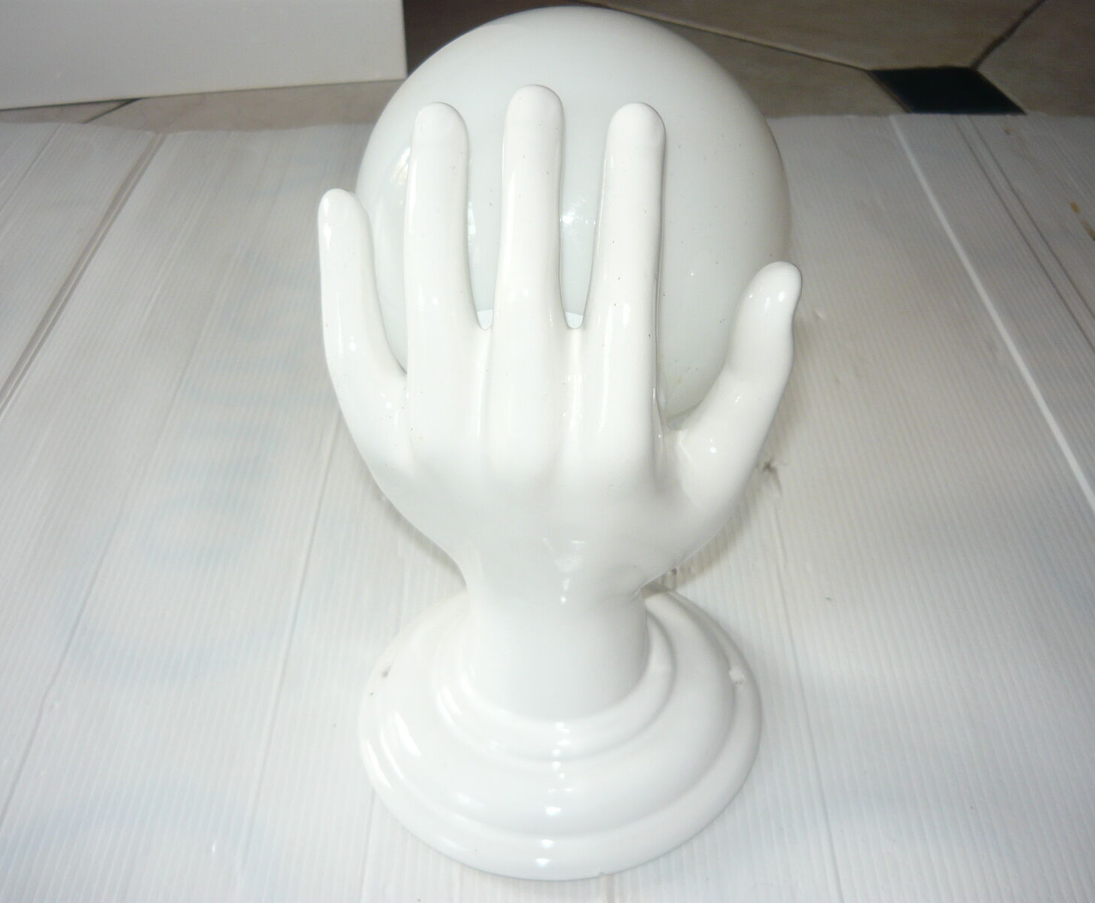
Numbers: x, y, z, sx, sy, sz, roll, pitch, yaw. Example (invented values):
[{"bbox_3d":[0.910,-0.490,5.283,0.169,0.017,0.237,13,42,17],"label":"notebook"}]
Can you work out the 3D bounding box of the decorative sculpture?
[{"bbox_3d":[0.007,-0.023,0.373,0.148,0.206,0.239,0,40,0],"label":"decorative sculpture"}]

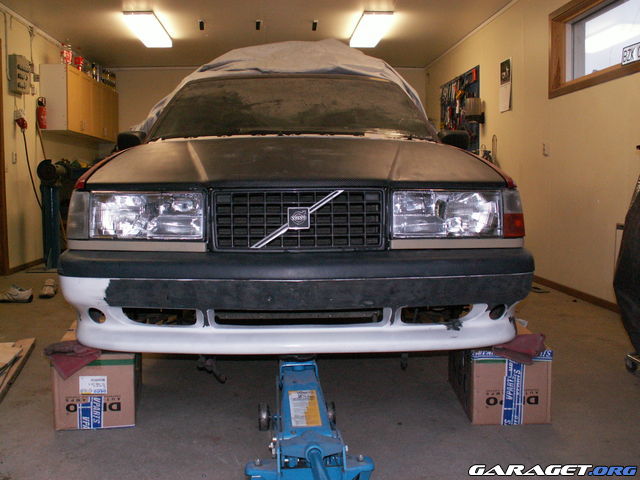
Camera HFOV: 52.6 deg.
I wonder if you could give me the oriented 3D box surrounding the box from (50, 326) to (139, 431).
[{"bbox_3d":[-0.824,0.507,2.474,0.274,0.262,0.456,-1,5,-12],"label":"box"}]

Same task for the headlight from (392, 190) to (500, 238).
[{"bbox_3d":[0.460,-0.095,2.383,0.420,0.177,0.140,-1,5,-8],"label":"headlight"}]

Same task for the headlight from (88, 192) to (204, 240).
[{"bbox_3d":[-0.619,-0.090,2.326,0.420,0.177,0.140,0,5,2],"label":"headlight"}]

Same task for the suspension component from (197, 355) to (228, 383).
[{"bbox_3d":[-0.420,0.490,2.500,0.120,0.115,0.100,0,5,-3],"label":"suspension component"}]

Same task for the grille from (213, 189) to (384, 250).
[{"bbox_3d":[-0.077,-0.074,2.310,0.610,0.215,0.070,0,5,-3],"label":"grille"}]

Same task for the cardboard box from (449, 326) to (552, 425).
[{"bbox_3d":[0.682,0.503,2.506,0.274,0.262,0.456,0,5,1],"label":"cardboard box"}]

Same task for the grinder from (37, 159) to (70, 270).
[{"bbox_3d":[-2.711,-0.269,6.557,0.260,1.099,0.400,0,5,3],"label":"grinder"}]

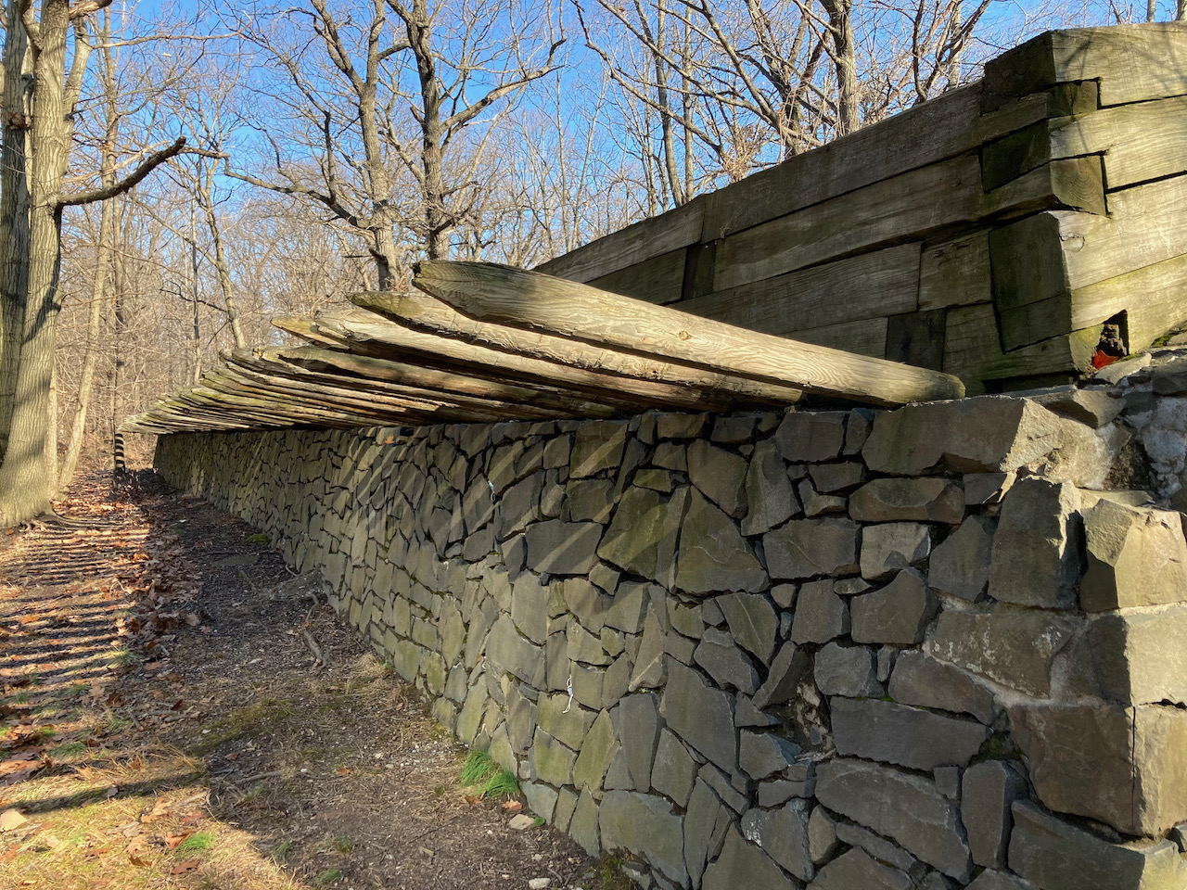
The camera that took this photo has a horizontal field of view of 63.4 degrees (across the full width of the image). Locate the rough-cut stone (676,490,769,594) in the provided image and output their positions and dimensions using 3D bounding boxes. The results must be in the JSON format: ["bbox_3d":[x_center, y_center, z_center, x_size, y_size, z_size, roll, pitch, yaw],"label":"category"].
[{"bbox_3d":[0.488,0.320,2.994,0.200,0.328,0.507,8,-3,-25],"label":"rough-cut stone"}]

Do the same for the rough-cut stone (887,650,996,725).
[{"bbox_3d":[0.783,0.518,2.079,0.117,0.130,0.291,5,-2,-26],"label":"rough-cut stone"}]

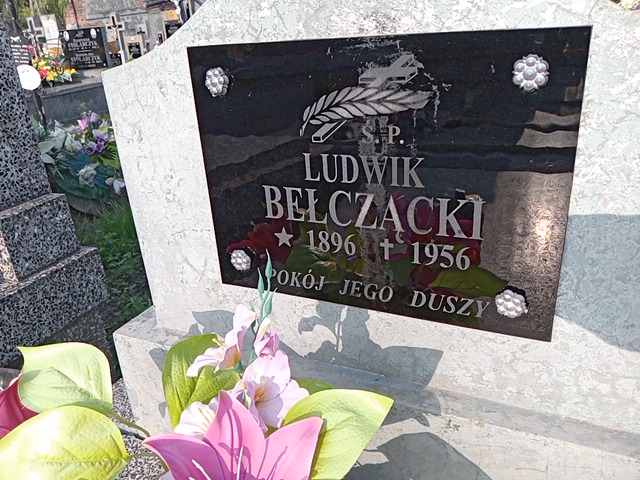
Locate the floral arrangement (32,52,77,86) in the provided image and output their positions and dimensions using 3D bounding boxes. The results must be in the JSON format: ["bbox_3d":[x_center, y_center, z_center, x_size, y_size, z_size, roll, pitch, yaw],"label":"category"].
[{"bbox_3d":[-3.128,-2.009,6.100,0.450,0.360,0.380,-14,24,-23],"label":"floral arrangement"}]

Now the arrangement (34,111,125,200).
[{"bbox_3d":[-1.267,-0.444,2.750,0.470,0.380,0.400,-14,24,-22],"label":"arrangement"}]

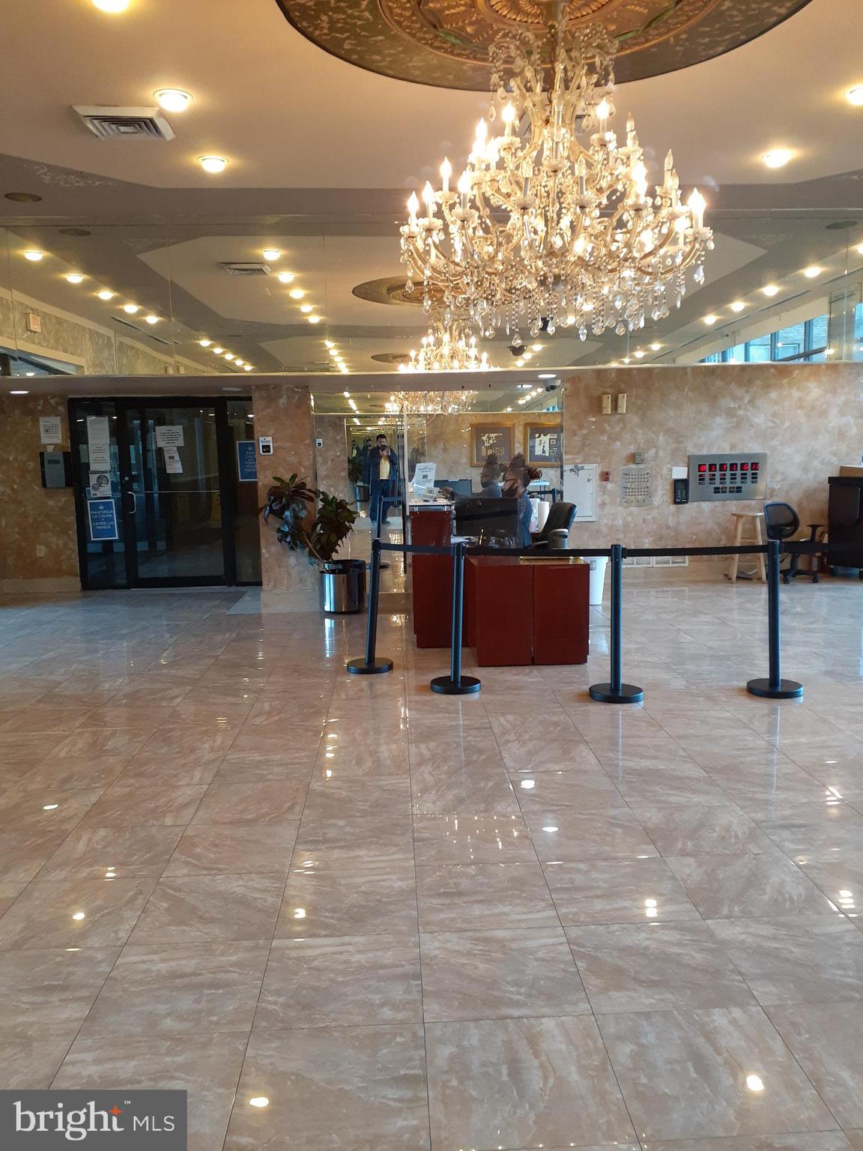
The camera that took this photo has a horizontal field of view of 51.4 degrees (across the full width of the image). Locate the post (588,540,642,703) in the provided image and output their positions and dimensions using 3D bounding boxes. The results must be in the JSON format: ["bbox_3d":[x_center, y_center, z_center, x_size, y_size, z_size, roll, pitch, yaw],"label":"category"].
[{"bbox_3d":[1.111,0.271,5.375,0.330,0.940,0.330,-2,8,-2],"label":"post"}]

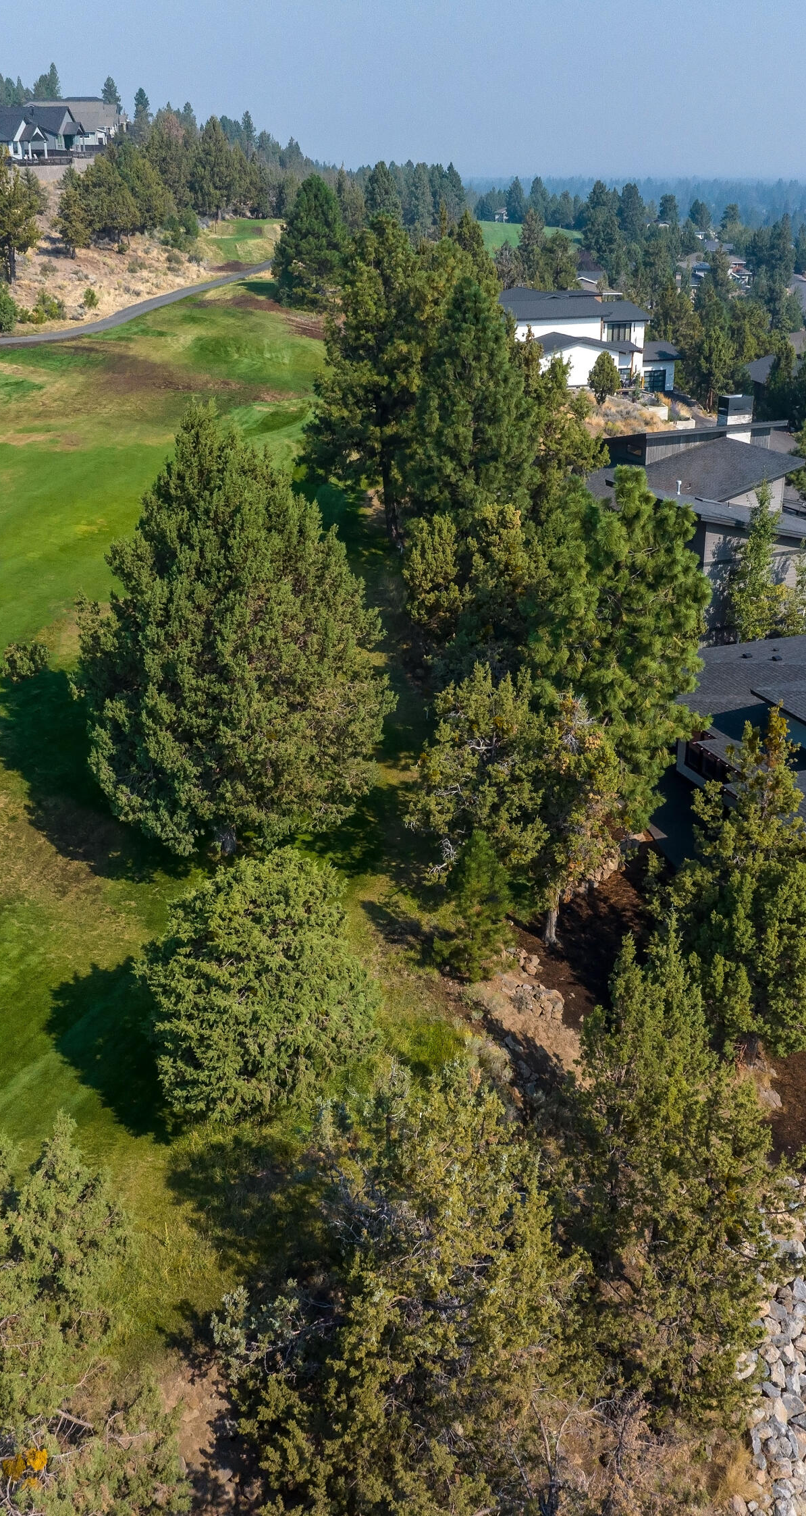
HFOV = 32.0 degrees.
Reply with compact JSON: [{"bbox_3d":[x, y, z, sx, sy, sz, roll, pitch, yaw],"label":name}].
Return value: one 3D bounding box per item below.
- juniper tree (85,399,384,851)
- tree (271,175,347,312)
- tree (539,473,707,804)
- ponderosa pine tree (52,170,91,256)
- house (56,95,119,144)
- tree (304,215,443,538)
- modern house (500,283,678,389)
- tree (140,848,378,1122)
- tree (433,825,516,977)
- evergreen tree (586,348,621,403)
[{"bbox_3d":[-6.190,-4.210,51.080,11.400,16.870,11.400,-3,23,-7],"label":"juniper tree"},{"bbox_3d":[-10.870,-59.940,163.120,9.010,14.510,9.010,-1,22,-3],"label":"tree"},{"bbox_3d":[8.430,-3.730,53.560,6.580,14.880,6.580,4,23,9],"label":"tree"},{"bbox_3d":[-34.415,-57.138,147.405,3.900,8.300,3.900,-4,23,-9],"label":"ponderosa pine tree"},{"bbox_3d":[-55.555,-106.330,234.191,14.000,7.000,14.000,4,23,9],"label":"house"},{"bbox_3d":[-1.724,-21.235,80.502,8.200,18.570,8.200,0,22,0],"label":"tree"},{"bbox_3d":[19.044,-44.348,148.323,18.000,9.300,13.000,-2,23,-6],"label":"modern house"},{"bbox_3d":[-3.520,5.162,35.392,5.900,5.900,5.900,0,23,0],"label":"tree"},{"bbox_3d":[2.330,4.780,45.770,2.580,5.480,2.580,1,22,3],"label":"tree"},{"bbox_3d":[19.450,-37.087,136.521,3.300,4.950,3.300,0,23,0],"label":"evergreen tree"}]

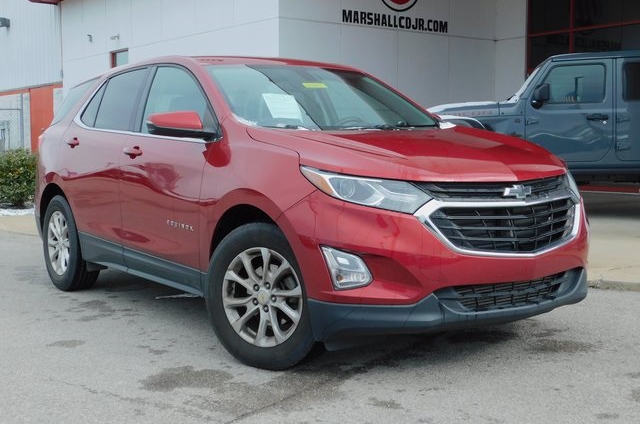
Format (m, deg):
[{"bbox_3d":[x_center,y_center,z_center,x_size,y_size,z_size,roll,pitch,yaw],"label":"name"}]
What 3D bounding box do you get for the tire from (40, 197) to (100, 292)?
[{"bbox_3d":[-1.851,0.221,6.201,0.230,0.716,0.722,-4,6,-36],"label":"tire"}]

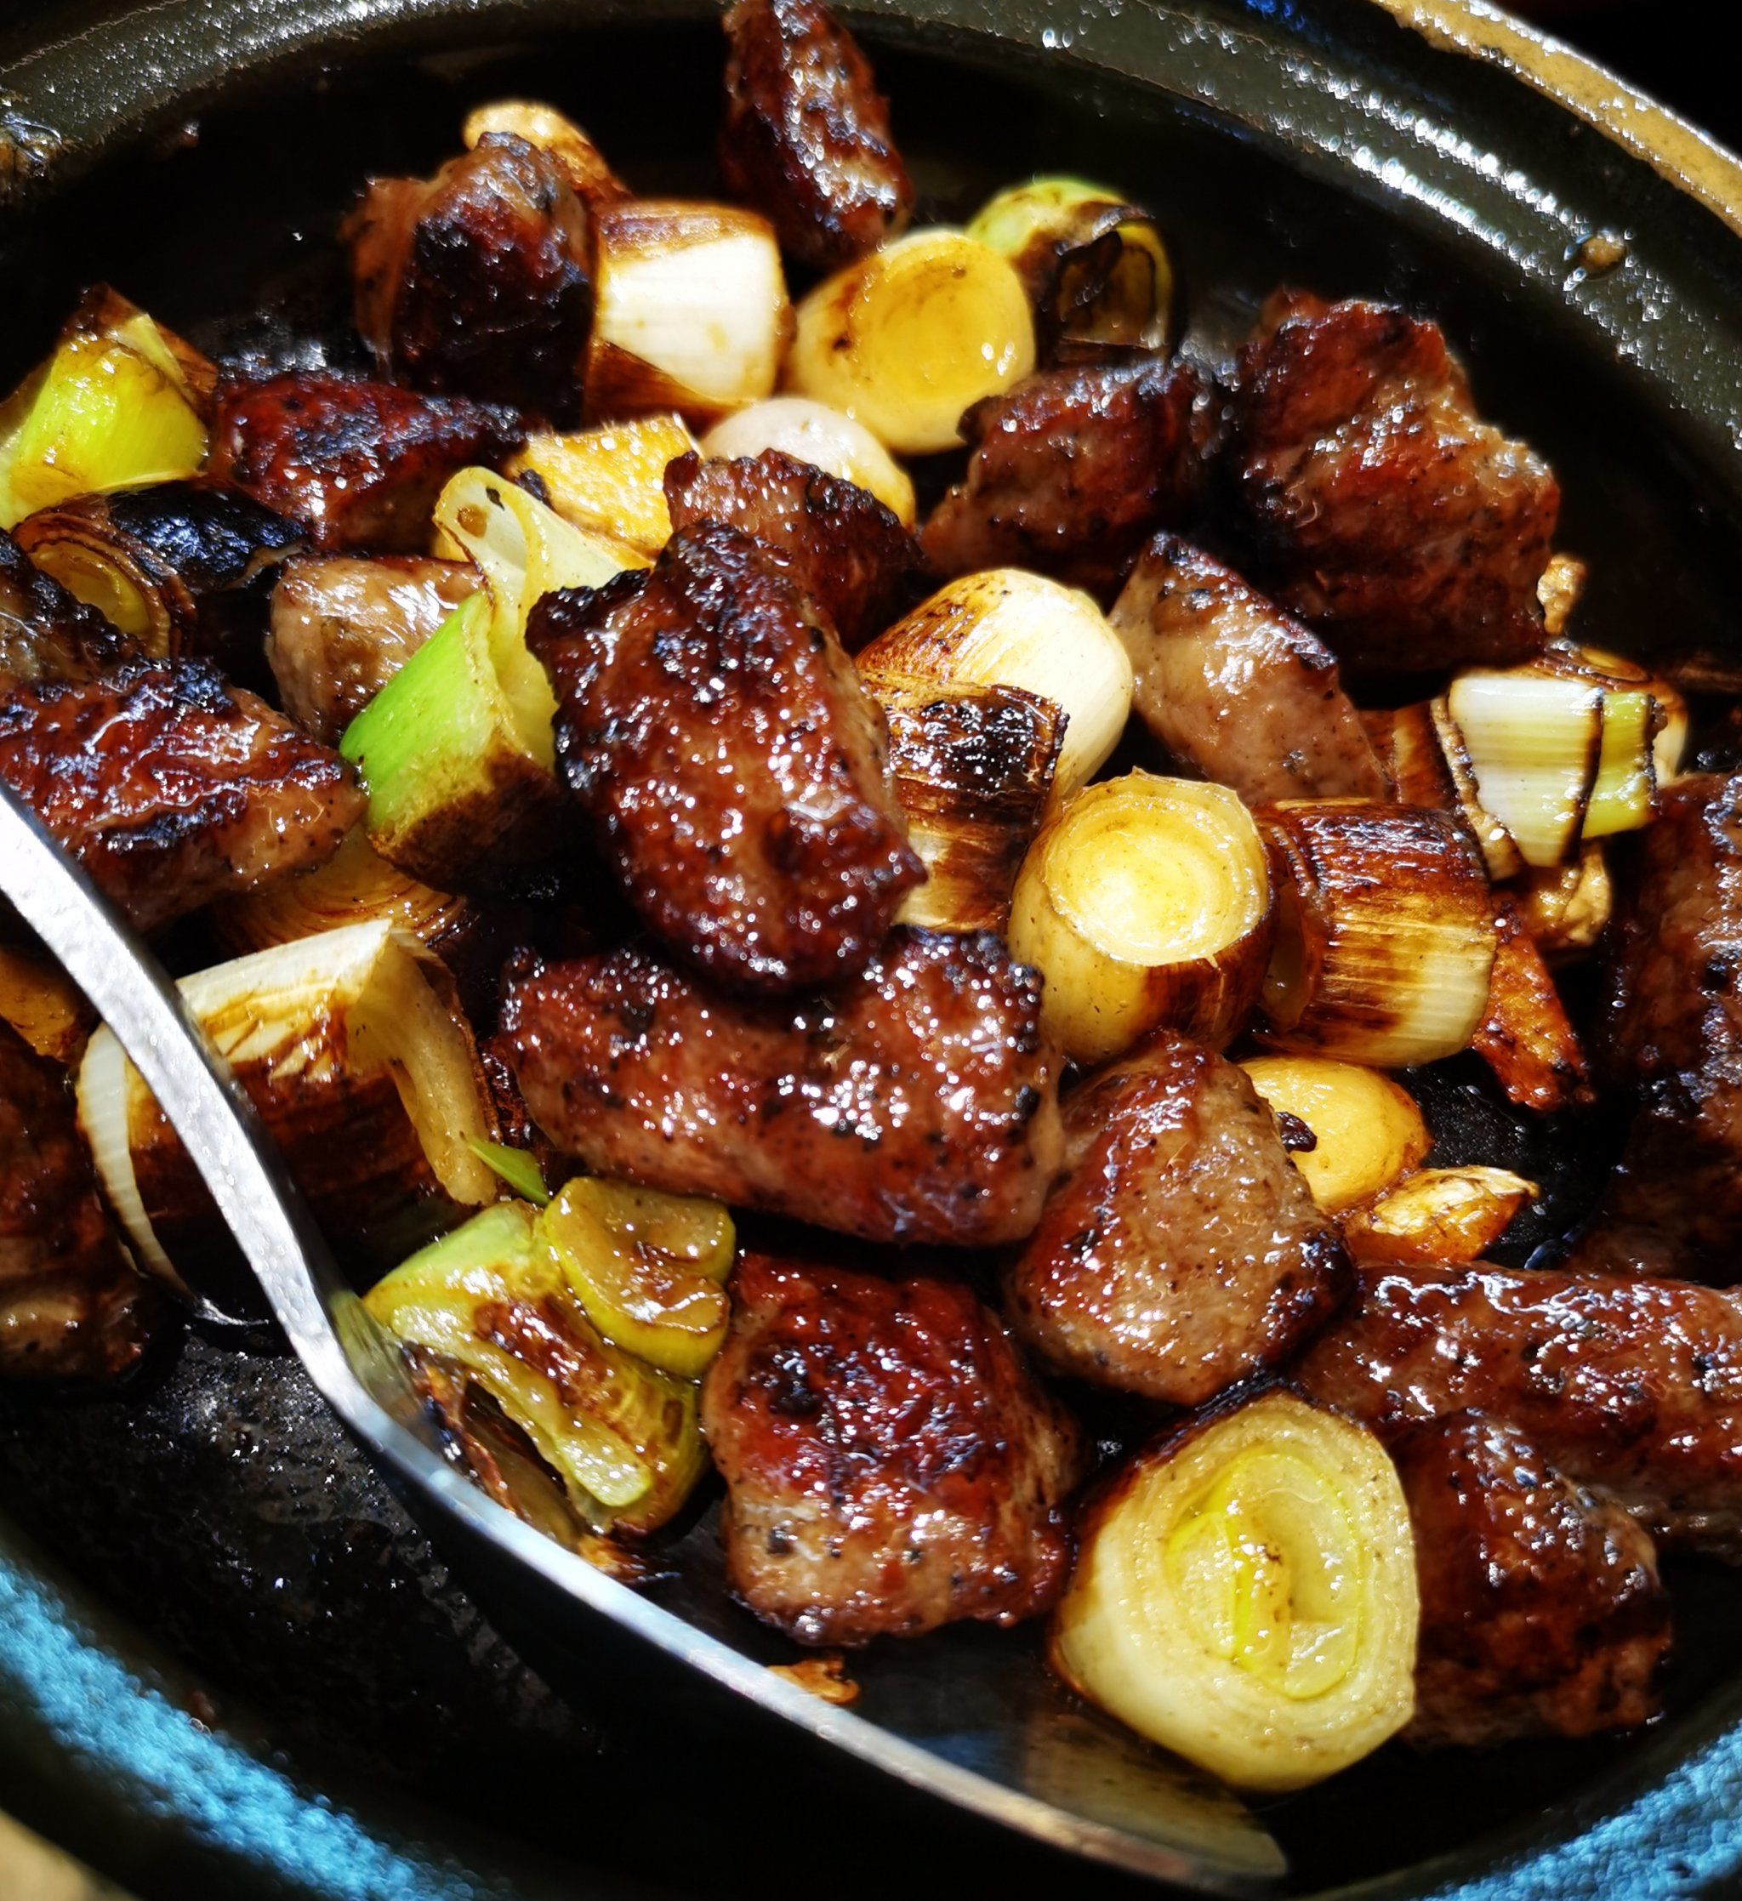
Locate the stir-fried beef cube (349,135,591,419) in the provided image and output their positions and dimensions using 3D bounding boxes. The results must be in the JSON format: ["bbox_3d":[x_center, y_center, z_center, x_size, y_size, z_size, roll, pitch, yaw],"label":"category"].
[{"bbox_3d":[-0.049,-0.082,0.220,0.026,0.026,0.024,-13,64,-20],"label":"stir-fried beef cube"}]

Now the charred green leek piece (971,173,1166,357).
[{"bbox_3d":[0.029,-0.099,0.263,0.025,0.023,0.023,27,57,4],"label":"charred green leek piece"}]

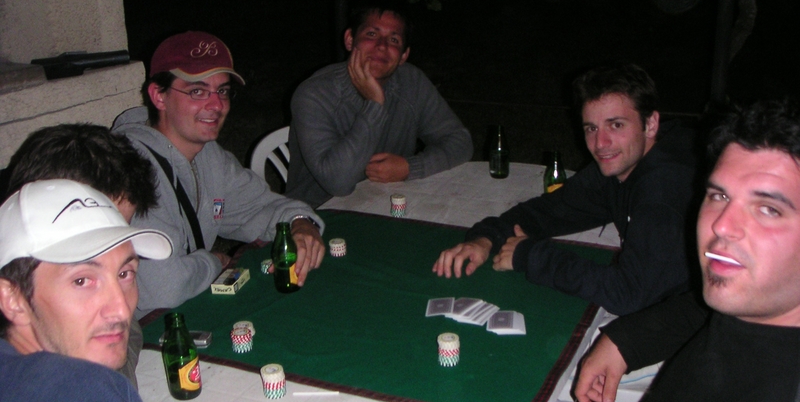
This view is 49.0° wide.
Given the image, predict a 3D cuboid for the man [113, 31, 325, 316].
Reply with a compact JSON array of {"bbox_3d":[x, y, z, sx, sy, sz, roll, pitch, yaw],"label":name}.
[{"bbox_3d":[-0.415,0.245,2.099,0.680,1.275,0.560,14,25,37],"label":"man"}]

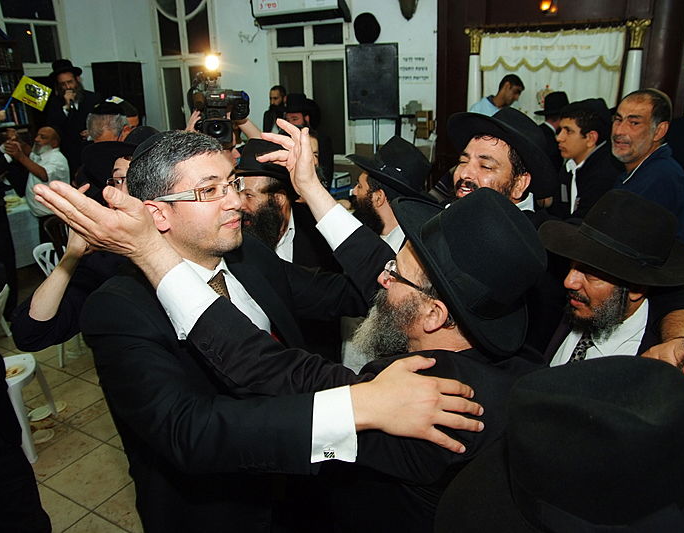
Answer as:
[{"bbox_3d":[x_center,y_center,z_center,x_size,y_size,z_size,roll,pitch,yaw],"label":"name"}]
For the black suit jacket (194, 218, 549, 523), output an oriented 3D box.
[{"bbox_3d":[0.119,0.377,1.103,0.470,0.840,0.740,13,23,39],"label":"black suit jacket"}]

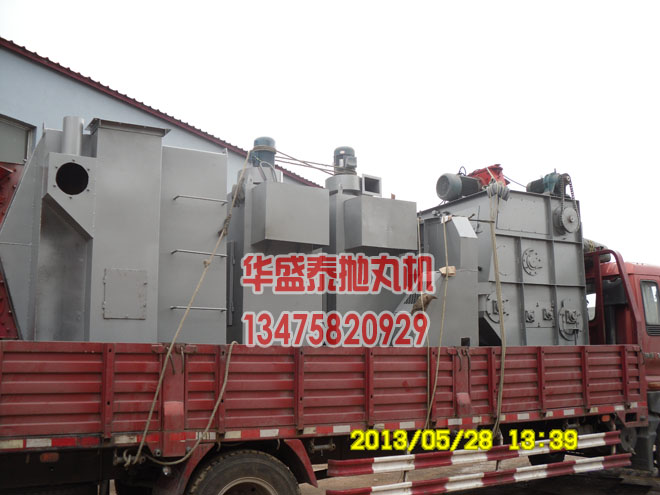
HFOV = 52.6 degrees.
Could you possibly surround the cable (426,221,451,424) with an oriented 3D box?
[{"bbox_3d":[1.003,0.601,6.016,0.172,1.950,0.789,-4,-9,25],"label":"cable"}]

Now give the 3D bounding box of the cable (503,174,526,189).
[{"bbox_3d":[2.226,-0.796,8.050,0.300,0.170,0.050,0,-8,0],"label":"cable"}]

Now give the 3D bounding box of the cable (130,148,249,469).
[{"bbox_3d":[-0.814,0.273,5.168,0.557,2.580,1.480,-4,-9,26],"label":"cable"}]

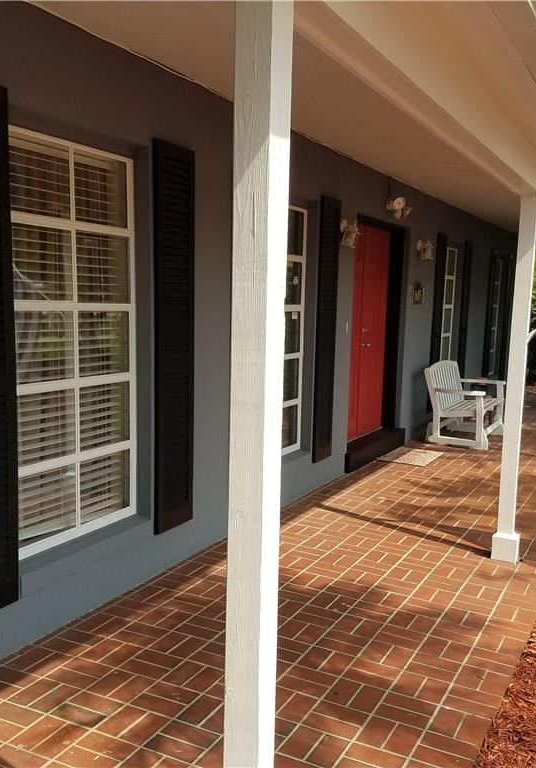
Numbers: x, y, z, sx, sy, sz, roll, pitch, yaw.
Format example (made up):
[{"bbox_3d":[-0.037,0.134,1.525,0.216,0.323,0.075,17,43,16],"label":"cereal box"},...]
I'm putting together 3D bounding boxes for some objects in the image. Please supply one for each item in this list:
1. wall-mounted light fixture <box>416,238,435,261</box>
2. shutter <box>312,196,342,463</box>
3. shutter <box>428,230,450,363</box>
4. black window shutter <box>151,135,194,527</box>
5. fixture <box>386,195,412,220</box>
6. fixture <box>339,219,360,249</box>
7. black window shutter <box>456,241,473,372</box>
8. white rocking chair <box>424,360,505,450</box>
[{"bbox_3d":[1.676,-1.395,8.111,0.168,0.219,0.132,4,7,27],"label":"wall-mounted light fixture"},{"bbox_3d":[0.462,-0.418,6.006,0.036,2.051,0.338,4,7,27],"label":"shutter"},{"bbox_3d":[1.998,-0.722,9.000,0.036,2.051,0.338,4,7,27],"label":"shutter"},{"bbox_3d":[-0.498,-0.227,4.135,0.036,2.051,0.338,4,7,27],"label":"black window shutter"},{"bbox_3d":[1.218,-1.639,7.151,0.183,0.198,0.244,4,7,27],"label":"fixture"},{"bbox_3d":[0.673,-1.209,6.177,0.147,0.224,0.127,4,7,27],"label":"fixture"},{"bbox_3d":[2.614,-0.844,10.199,0.036,2.051,0.338,4,7,27],"label":"black window shutter"},{"bbox_3d":[2.329,0.191,8.856,0.732,0.875,1.241,4,7,27],"label":"white rocking chair"}]

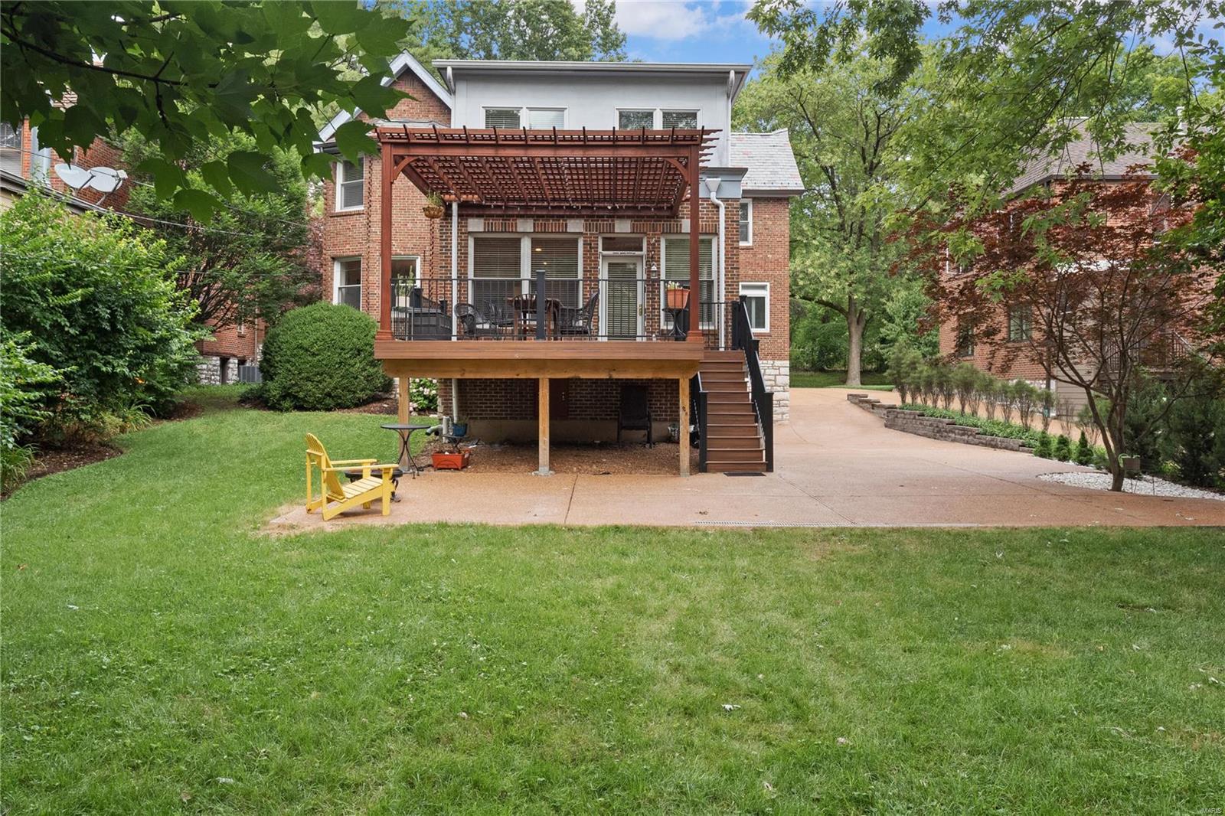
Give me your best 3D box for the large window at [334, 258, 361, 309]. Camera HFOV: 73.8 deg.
[{"bbox_3d":[-7.157,-3.299,22.000,1.050,1.550,0.130,0,1,30],"label":"large window"}]

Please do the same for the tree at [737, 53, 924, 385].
[{"bbox_3d":[10.135,-8.905,38.000,8.800,15.400,8.500,0,1,0],"label":"tree"}]

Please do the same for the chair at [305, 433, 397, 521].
[{"bbox_3d":[-2.940,0.735,9.100,0.880,0.920,0.710,-1,1,-37],"label":"chair"}]

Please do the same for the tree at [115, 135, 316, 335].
[{"bbox_3d":[-10.372,-4.232,21.500,5.200,6.300,5.000,0,1,0],"label":"tree"}]

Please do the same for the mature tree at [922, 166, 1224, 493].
[{"bbox_3d":[6.015,-0.990,10.700,3.700,4.100,3.500,0,1,0],"label":"mature tree"}]

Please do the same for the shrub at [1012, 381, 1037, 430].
[{"bbox_3d":[8.802,-0.061,17.400,0.540,1.070,0.540,0,1,0],"label":"shrub"}]

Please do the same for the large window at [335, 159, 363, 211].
[{"bbox_3d":[-7.064,-6.023,21.950,1.050,1.440,0.130,0,1,30],"label":"large window"}]

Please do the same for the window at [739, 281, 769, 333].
[{"bbox_3d":[4.553,-3.217,26.100,0.970,1.620,0.130,0,1,0],"label":"window"}]

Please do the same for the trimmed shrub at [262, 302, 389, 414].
[{"bbox_3d":[-6.482,-1.153,18.400,2.950,2.420,2.800,0,1,0],"label":"trimmed shrub"}]

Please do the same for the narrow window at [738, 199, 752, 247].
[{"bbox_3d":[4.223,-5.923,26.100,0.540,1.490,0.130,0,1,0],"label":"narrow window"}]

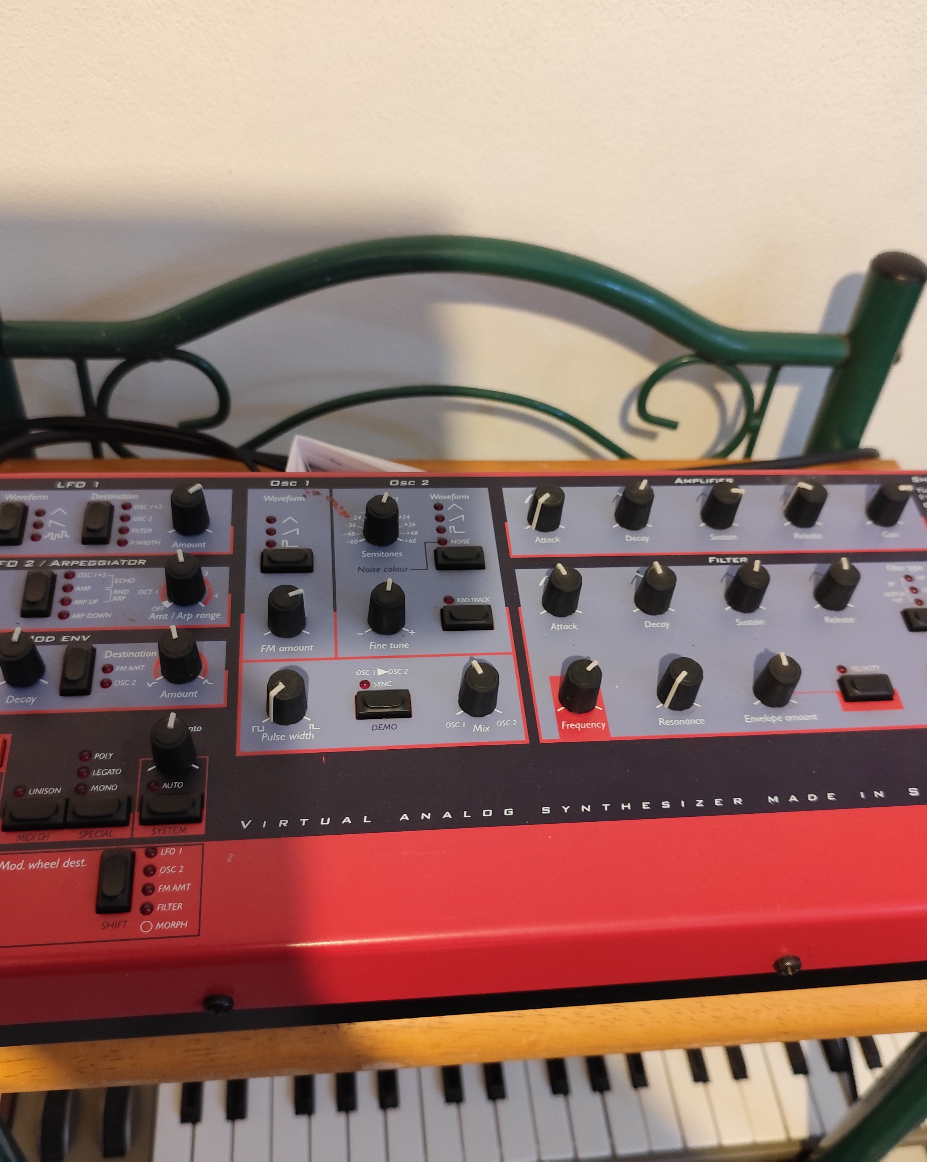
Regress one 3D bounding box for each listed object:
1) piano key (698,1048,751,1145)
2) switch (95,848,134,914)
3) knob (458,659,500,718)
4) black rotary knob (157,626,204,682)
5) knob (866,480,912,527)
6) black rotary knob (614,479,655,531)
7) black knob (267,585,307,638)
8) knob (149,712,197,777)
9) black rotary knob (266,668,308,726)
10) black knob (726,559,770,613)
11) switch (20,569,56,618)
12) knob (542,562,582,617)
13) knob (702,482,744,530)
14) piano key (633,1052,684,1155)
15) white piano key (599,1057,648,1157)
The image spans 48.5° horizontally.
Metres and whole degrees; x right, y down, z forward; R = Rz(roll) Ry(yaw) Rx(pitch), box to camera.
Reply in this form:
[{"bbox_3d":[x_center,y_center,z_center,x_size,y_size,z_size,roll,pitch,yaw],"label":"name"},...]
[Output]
[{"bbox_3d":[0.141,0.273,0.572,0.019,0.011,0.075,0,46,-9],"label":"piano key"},{"bbox_3d":[-0.089,0.076,0.262,0.008,0.004,0.016,-1,55,-8],"label":"switch"},{"bbox_3d":[0.005,0.031,0.300,0.012,0.013,0.012,3,54,-5],"label":"knob"},{"bbox_3d":[-0.084,0.022,0.305,0.012,0.014,0.012,-14,58,-16],"label":"black rotary knob"},{"bbox_3d":[0.150,-0.027,0.361,0.012,0.013,0.012,3,54,-5],"label":"knob"},{"bbox_3d":[0.059,-0.026,0.352,0.011,0.013,0.012,3,54,-5],"label":"black rotary knob"},{"bbox_3d":[-0.053,0.009,0.309,0.012,0.013,0.012,3,54,-5],"label":"black knob"},{"bbox_3d":[-0.080,0.044,0.280,0.012,0.013,0.012,4,54,-5],"label":"knob"},{"bbox_3d":[-0.051,0.033,0.295,0.011,0.013,0.012,3,54,-5],"label":"black rotary knob"},{"bbox_3d":[0.092,0.002,0.332,0.012,0.013,0.012,16,54,5],"label":"black knob"},{"bbox_3d":[-0.128,0.003,0.310,0.008,0.004,0.016,-1,54,-8],"label":"switch"},{"bbox_3d":[0.032,0.003,0.324,0.012,0.013,0.012,3,54,-5],"label":"knob"},{"bbox_3d":[0.090,-0.026,0.356,0.012,0.013,0.011,-4,55,-10],"label":"knob"},{"bbox_3d":[0.102,0.271,0.570,0.019,0.012,0.083,0,46,-8],"label":"piano key"},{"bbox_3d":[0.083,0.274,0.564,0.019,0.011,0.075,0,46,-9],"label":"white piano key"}]

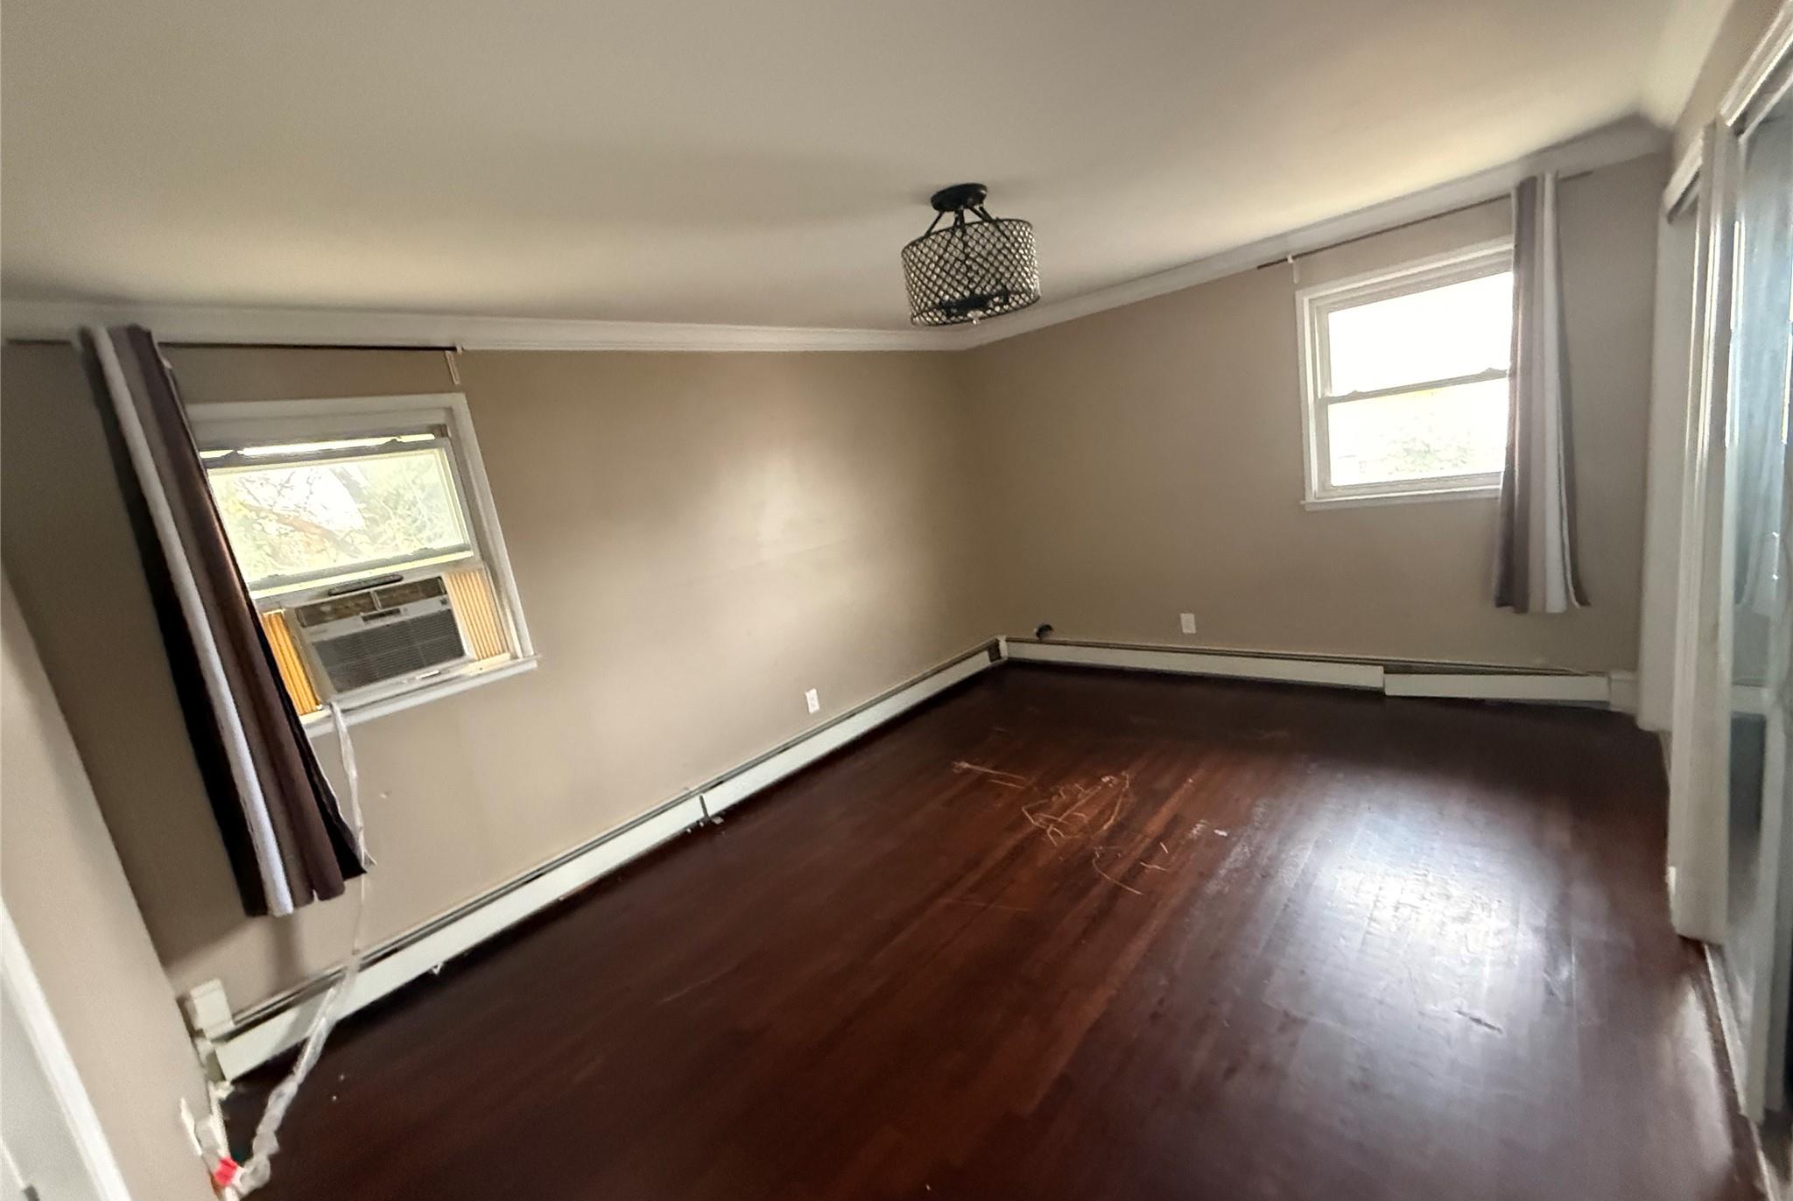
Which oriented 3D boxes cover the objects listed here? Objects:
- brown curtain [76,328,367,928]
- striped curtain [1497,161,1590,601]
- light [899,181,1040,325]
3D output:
[{"bbox_3d":[-2.118,0.117,2.264,0.140,1.860,0.330,1,15,43],"label":"brown curtain"},{"bbox_3d":[2.778,-0.844,3.119,0.310,1.840,0.140,1,15,43],"label":"striped curtain"},{"bbox_3d":[0.231,-1.127,2.352,0.430,0.350,0.430,-9,11,2],"label":"light"}]

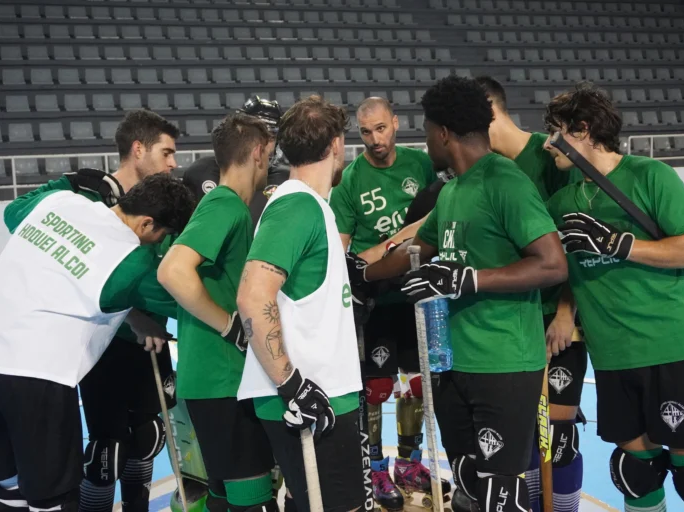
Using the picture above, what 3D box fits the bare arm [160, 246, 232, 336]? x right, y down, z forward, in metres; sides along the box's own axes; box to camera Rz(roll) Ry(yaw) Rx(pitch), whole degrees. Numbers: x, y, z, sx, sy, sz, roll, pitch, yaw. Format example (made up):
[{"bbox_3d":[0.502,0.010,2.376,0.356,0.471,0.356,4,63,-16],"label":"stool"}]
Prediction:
[{"bbox_3d":[-0.418,0.093,2.620,0.210,0.260,0.120,-5,8,-22],"label":"bare arm"}]

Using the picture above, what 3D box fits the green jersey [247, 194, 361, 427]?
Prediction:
[{"bbox_3d":[-0.108,0.108,2.580,0.340,0.660,0.470,-3,8,-13],"label":"green jersey"}]

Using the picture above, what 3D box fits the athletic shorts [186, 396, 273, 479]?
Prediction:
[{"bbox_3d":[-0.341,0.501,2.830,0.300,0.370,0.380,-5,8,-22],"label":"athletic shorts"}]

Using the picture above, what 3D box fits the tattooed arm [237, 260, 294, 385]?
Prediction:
[{"bbox_3d":[-0.202,0.175,2.420,0.140,0.340,0.110,-13,7,-13],"label":"tattooed arm"}]

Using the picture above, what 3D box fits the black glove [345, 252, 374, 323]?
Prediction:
[{"bbox_3d":[0.042,0.101,3.050,0.140,0.200,0.130,2,8,24],"label":"black glove"}]

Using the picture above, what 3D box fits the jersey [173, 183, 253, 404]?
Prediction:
[{"bbox_3d":[-0.371,0.096,2.800,0.330,0.650,0.460,-5,8,-22],"label":"jersey"}]

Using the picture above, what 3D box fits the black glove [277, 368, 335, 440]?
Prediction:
[{"bbox_3d":[-0.097,0.395,2.440,0.155,0.190,0.120,-3,8,-12],"label":"black glove"}]

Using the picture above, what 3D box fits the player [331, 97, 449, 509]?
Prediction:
[{"bbox_3d":[0.215,0.198,4.120,0.580,1.800,0.480,-1,8,5],"label":"player"}]

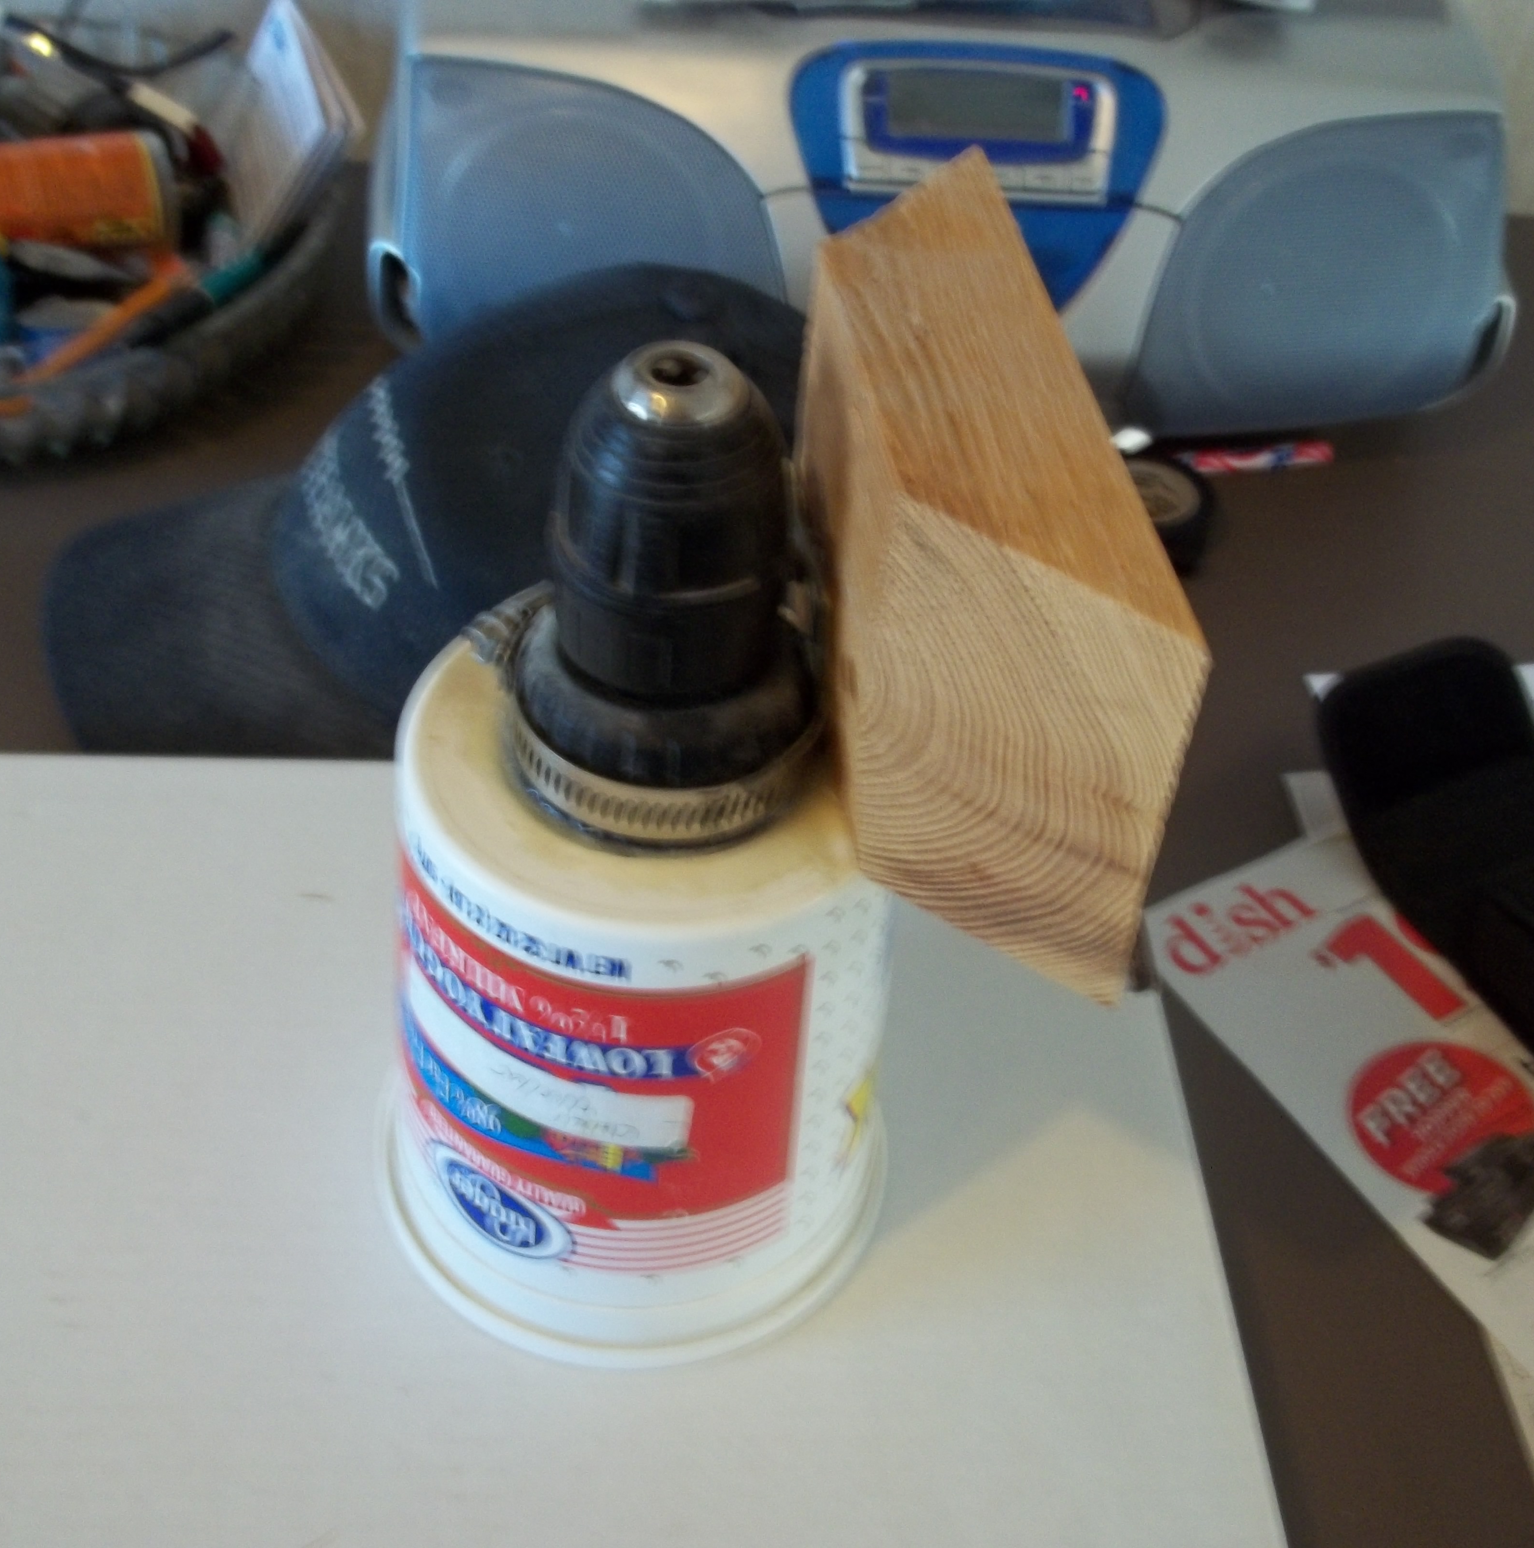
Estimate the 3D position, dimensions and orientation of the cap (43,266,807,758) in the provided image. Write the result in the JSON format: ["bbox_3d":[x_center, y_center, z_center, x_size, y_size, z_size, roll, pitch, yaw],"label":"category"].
[{"bbox_3d":[-0.061,-0.077,0.545,0.275,0.122,0.178,-9,45,-14],"label":"cap"}]

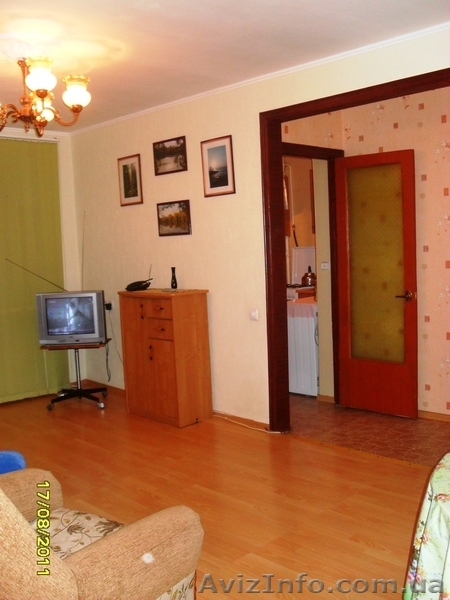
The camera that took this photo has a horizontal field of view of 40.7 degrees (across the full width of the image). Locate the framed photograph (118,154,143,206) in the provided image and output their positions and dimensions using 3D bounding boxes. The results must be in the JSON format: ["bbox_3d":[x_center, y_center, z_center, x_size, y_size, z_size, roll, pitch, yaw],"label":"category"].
[{"bbox_3d":[-0.829,-1.052,5.377,0.022,0.425,0.326,-8,8,-44],"label":"framed photograph"}]

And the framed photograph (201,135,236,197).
[{"bbox_3d":[-0.046,-1.003,4.594,0.022,0.423,0.336,-8,8,-44],"label":"framed photograph"}]

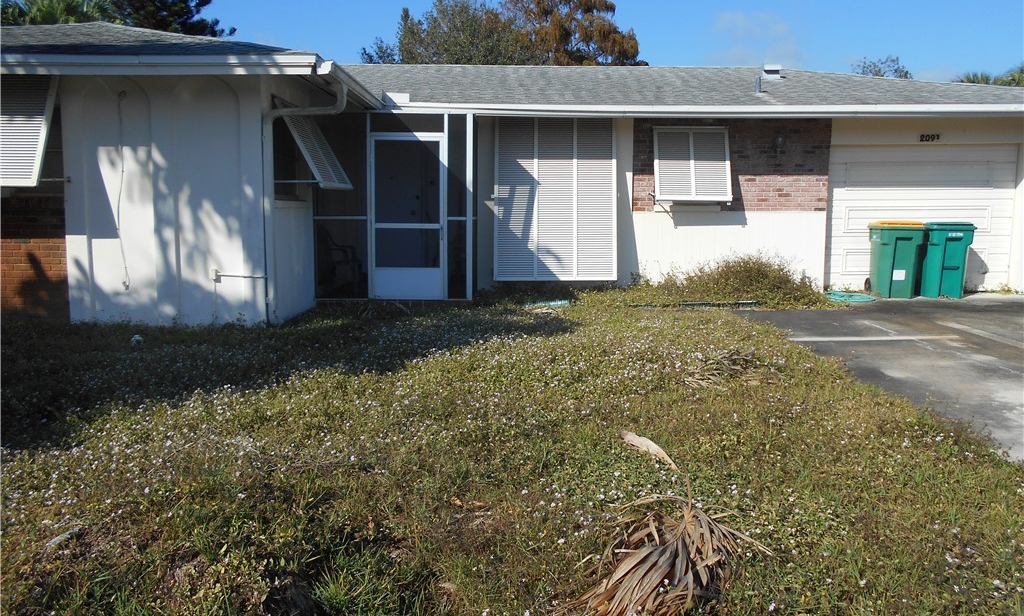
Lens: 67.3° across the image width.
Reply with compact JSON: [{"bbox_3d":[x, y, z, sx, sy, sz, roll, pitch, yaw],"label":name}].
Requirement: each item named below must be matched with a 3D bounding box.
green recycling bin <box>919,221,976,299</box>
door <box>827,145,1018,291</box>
[{"bbox_3d":[5.900,-0.664,10.415,0.600,1.020,0.740,3,7,22],"label":"green recycling bin"},{"bbox_3d":[5.860,-1.299,11.074,2.740,2.120,0.100,0,7,0],"label":"door"}]

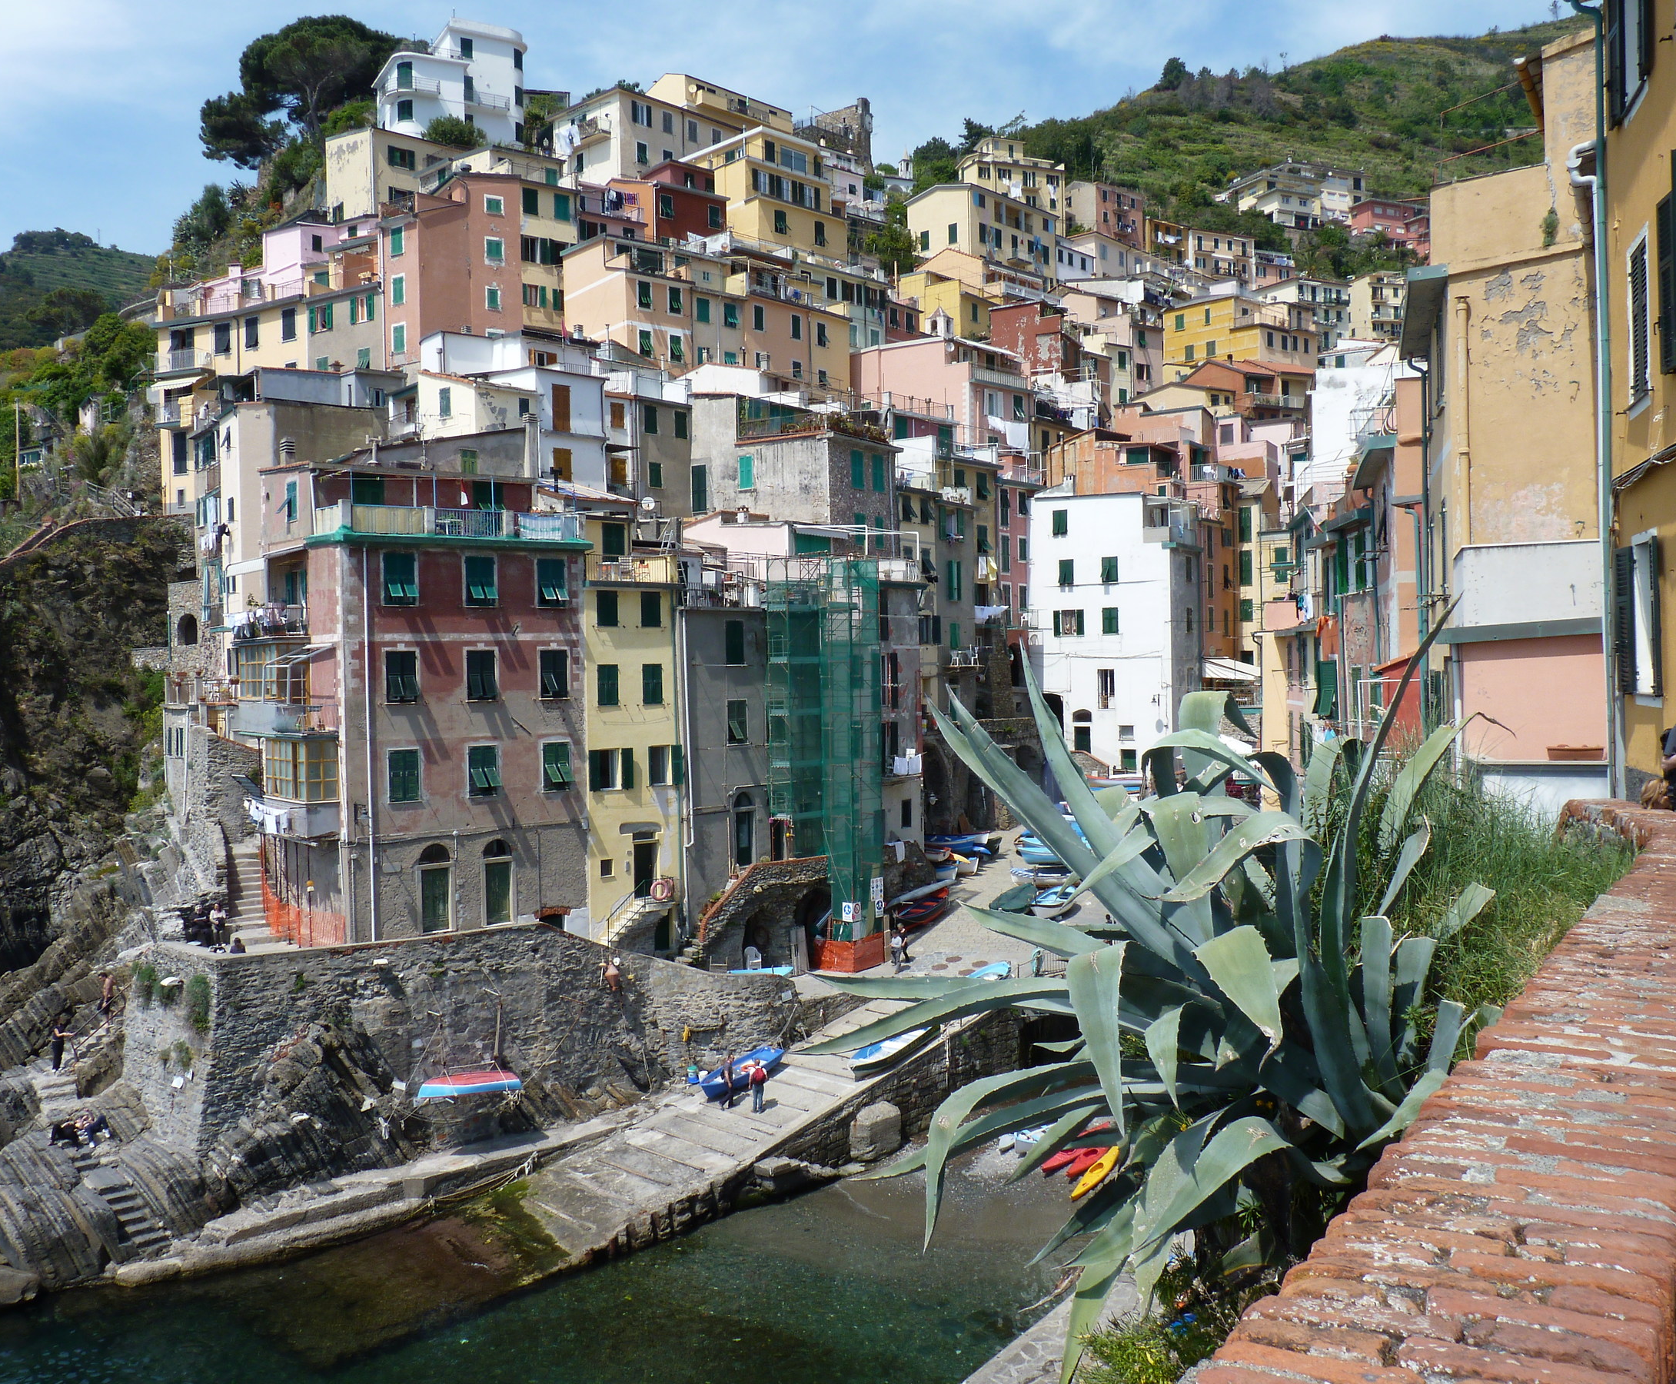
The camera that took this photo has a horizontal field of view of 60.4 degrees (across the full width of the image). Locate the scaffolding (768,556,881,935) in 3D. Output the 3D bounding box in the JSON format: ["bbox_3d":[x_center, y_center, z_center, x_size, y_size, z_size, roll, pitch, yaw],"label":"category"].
[{"bbox_3d":[-0.502,2.566,55.700,4.500,15.200,2.100,-1,0,-34],"label":"scaffolding"}]

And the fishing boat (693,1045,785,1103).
[{"bbox_3d":[-3.220,12.800,48.050,1.400,0.680,3.600,-1,9,44],"label":"fishing boat"}]

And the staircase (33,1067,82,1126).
[{"bbox_3d":[-23.192,12.068,42.800,1.250,0.950,2.800,-1,0,-32],"label":"staircase"}]

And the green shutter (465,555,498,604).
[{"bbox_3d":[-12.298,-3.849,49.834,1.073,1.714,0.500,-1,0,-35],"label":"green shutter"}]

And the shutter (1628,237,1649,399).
[{"bbox_3d":[8.304,-3.843,14.899,0.060,1.580,0.670,-1,0,18],"label":"shutter"}]

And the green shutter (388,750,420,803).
[{"bbox_3d":[-14.589,2.837,48.416,1.015,1.745,0.100,-1,0,-35],"label":"green shutter"}]

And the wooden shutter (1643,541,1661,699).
[{"bbox_3d":[8.108,-0.756,14.261,0.060,1.630,0.390,-1,0,23],"label":"wooden shutter"}]

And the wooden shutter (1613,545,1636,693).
[{"bbox_3d":[8.568,-0.774,15.619,0.060,1.620,0.400,-1,0,8],"label":"wooden shutter"}]

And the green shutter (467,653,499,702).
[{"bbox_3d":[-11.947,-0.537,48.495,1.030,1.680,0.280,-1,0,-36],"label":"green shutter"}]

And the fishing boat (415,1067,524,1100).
[{"bbox_3d":[-11.132,11.873,43.500,3.150,0.550,1.200,-1,0,-14],"label":"fishing boat"}]

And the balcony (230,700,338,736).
[{"bbox_3d":[-18.284,0.834,47.600,1.300,1.150,5.500,-1,0,-40],"label":"balcony"}]

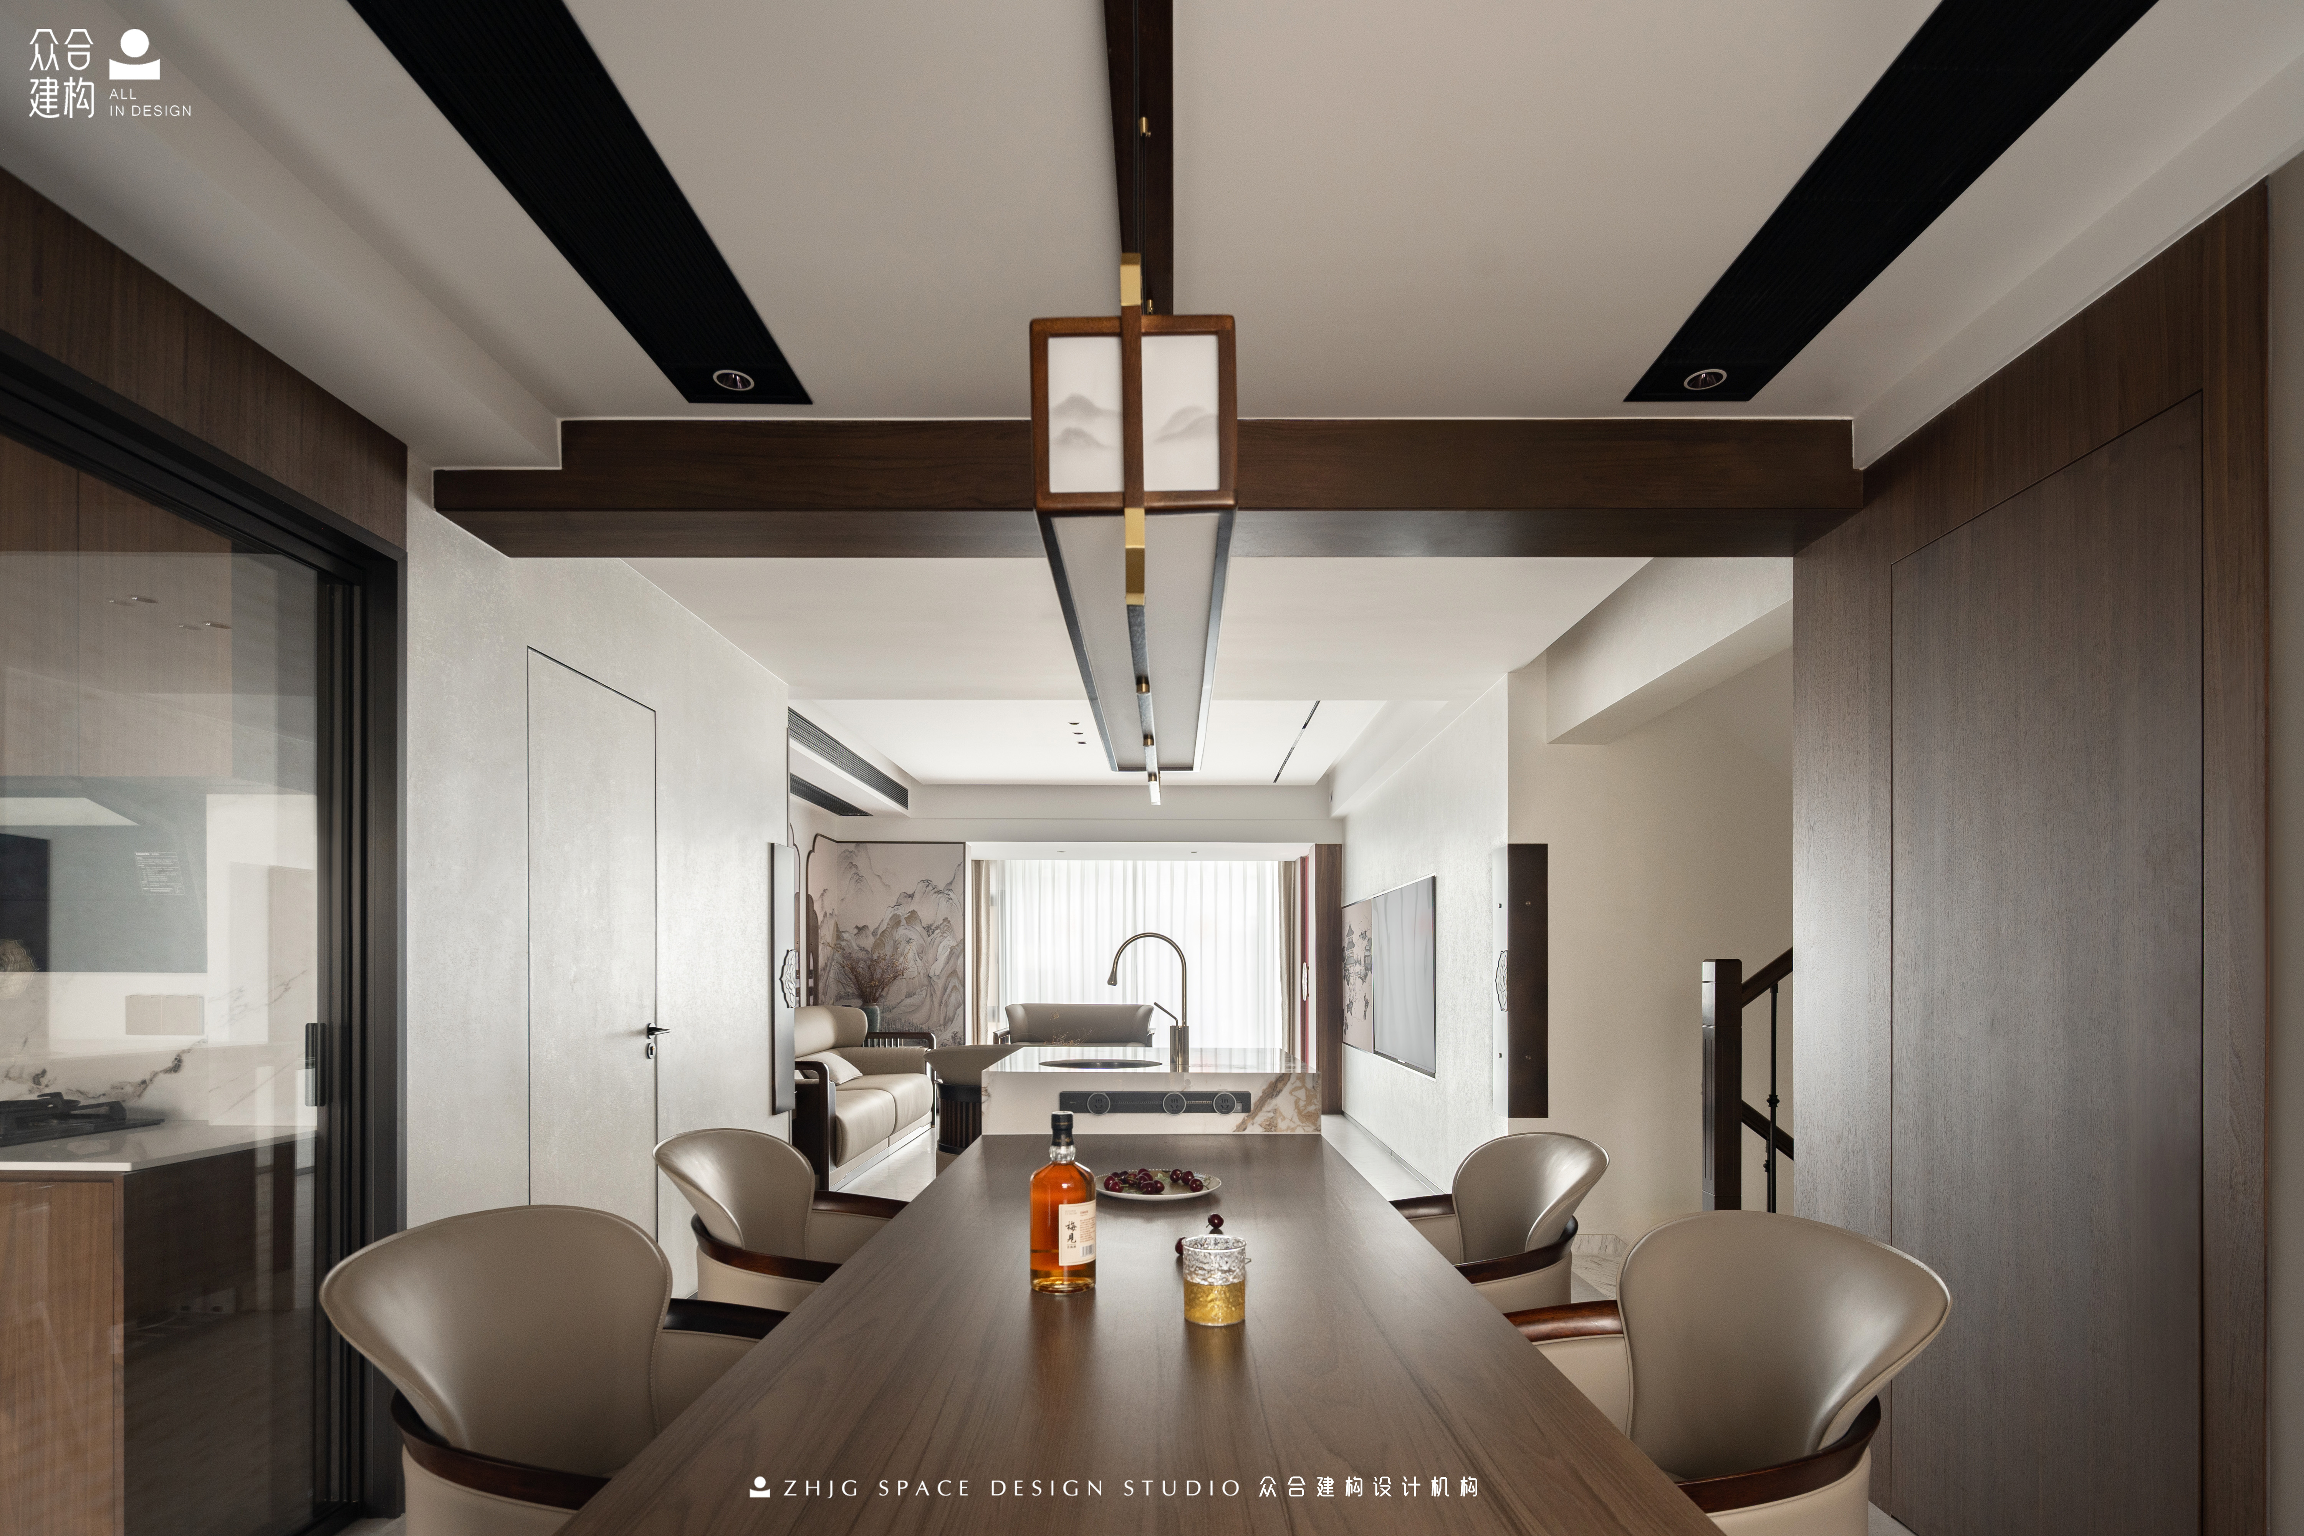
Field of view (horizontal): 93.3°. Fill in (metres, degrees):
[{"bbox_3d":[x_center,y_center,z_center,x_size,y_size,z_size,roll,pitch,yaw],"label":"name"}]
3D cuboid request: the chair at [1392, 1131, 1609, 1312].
[{"bbox_3d":[0.585,1.180,2.190,0.600,0.840,0.600,0,-6,0],"label":"chair"}]

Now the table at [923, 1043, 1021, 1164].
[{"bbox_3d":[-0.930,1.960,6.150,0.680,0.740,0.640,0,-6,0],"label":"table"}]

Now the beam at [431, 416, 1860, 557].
[{"bbox_3d":[-0.004,-0.675,2.680,3.280,0.215,0.350,0,-6,0],"label":"beam"}]

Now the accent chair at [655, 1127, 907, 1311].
[{"bbox_3d":[-0.700,1.185,2.200,0.600,0.840,0.600,0,-6,0],"label":"accent chair"}]

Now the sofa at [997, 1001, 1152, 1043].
[{"bbox_3d":[-0.670,2.580,9.800,1.430,0.870,0.780,0,-6,0],"label":"sofa"}]

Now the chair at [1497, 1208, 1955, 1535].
[{"bbox_3d":[0.635,1.030,1.385,0.600,0.840,0.600,0,-6,0],"label":"chair"}]

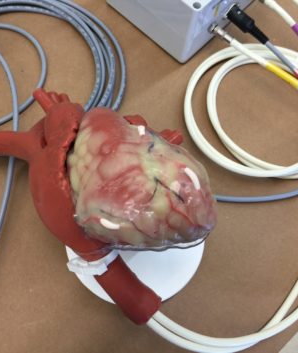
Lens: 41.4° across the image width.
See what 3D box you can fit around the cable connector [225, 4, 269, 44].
[{"bbox_3d":[0.106,-0.158,0.416,0.052,0.015,0.015,40,67,11],"label":"cable connector"}]

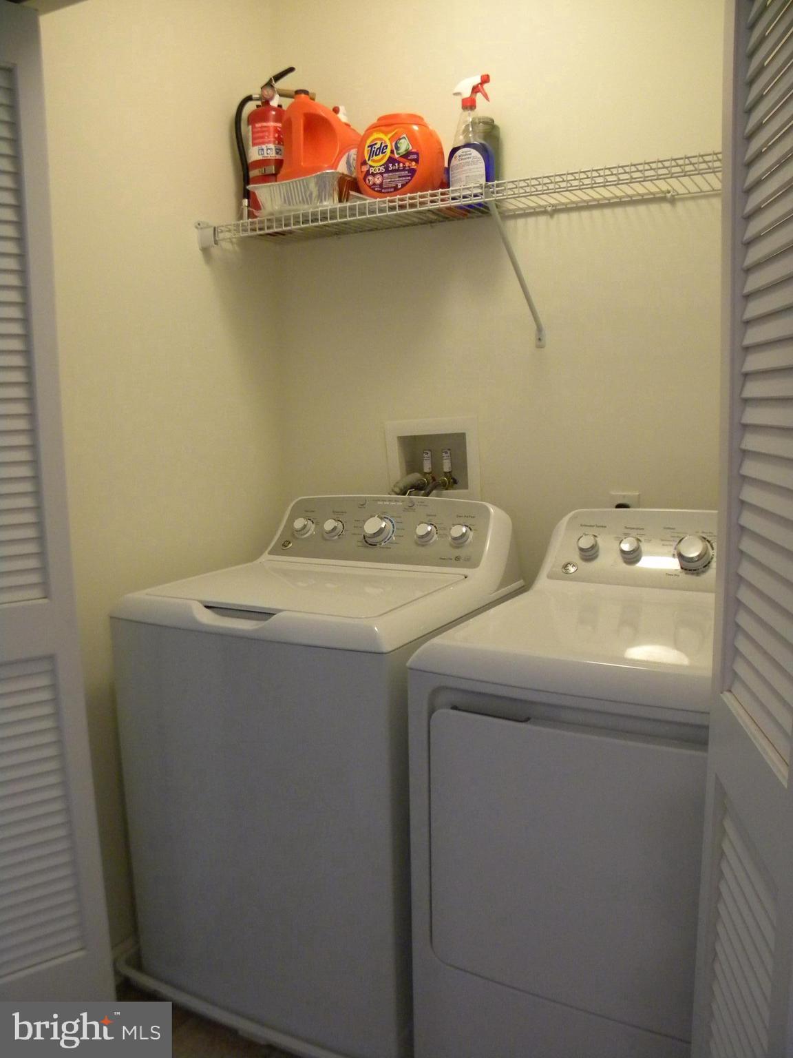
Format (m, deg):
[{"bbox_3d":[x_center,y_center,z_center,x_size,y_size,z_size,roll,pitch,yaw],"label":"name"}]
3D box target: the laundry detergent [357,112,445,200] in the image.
[{"bbox_3d":[0.008,-0.844,1.978,0.205,0.196,0.148,2,9,18],"label":"laundry detergent"}]

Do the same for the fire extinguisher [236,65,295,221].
[{"bbox_3d":[-0.338,-0.965,2.190,0.163,0.390,0.112,-2,8,-6],"label":"fire extinguisher"}]

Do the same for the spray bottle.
[{"bbox_3d":[0.169,-0.880,1.945,0.106,0.270,0.066,3,9,27],"label":"spray bottle"}]

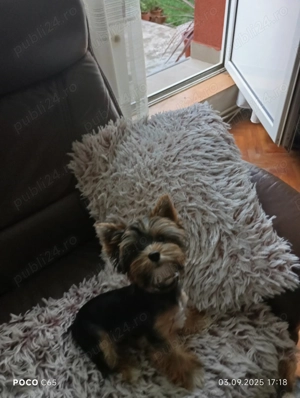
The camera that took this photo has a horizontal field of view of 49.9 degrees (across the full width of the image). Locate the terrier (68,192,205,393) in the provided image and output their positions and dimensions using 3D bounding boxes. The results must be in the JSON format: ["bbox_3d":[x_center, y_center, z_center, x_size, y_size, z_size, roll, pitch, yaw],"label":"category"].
[{"bbox_3d":[-0.029,0.186,0.538,0.255,0.310,0.155,-8,42,-4],"label":"terrier"}]

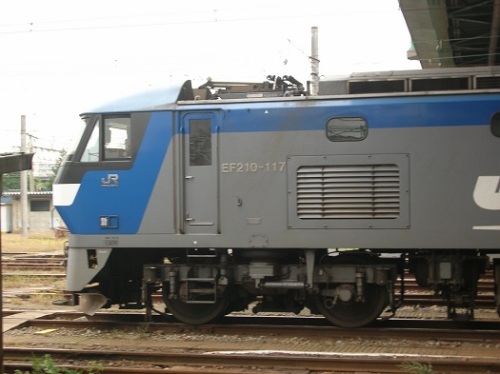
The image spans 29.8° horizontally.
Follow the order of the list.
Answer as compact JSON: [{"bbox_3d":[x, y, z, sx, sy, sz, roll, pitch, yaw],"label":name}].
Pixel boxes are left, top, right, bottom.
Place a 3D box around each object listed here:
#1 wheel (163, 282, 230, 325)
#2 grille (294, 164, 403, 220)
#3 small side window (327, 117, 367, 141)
[{"bbox_3d":[-0.839,1.655,15.188,1.130,1.130,0.140,-1,-1,15],"label":"wheel"},{"bbox_3d":[1.436,0.073,13.733,1.513,0.797,0.060,-1,-1,15],"label":"grille"},{"bbox_3d":[1.426,-0.844,13.744,0.605,0.363,0.050,-1,-1,15],"label":"small side window"}]

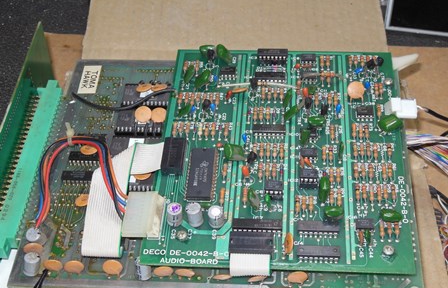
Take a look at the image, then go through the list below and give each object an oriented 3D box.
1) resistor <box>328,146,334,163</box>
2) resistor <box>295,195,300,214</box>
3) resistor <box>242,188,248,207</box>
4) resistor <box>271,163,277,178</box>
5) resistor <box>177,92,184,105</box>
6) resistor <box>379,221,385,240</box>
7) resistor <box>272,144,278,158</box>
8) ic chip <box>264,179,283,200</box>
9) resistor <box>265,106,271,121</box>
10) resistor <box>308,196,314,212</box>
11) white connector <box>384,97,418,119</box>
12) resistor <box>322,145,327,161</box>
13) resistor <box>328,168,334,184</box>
[{"bbox_3d":[0.062,0.005,0.374,0.003,0.003,0.008,2,52,6],"label":"resistor"},{"bbox_3d":[0.040,0.033,0.354,0.003,0.003,0.009,2,52,6],"label":"resistor"},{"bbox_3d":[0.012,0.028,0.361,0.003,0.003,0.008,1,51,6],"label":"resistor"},{"bbox_3d":[0.028,0.015,0.365,0.002,0.002,0.007,1,49,6],"label":"resistor"},{"bbox_3d":[-0.028,-0.029,0.408,0.003,0.003,0.007,1,52,6],"label":"resistor"},{"bbox_3d":[0.083,0.044,0.340,0.003,0.003,0.008,1,52,6],"label":"resistor"},{"bbox_3d":[0.030,0.004,0.376,0.003,0.003,0.008,1,48,6],"label":"resistor"},{"bbox_3d":[0.027,0.025,0.358,0.010,0.008,0.009,1,52,6],"label":"ic chip"},{"bbox_3d":[0.027,-0.018,0.389,0.003,0.003,0.007,1,50,6],"label":"resistor"},{"bbox_3d":[0.047,0.032,0.346,0.003,0.003,0.007,1,50,6],"label":"resistor"},{"bbox_3d":[0.105,-0.021,0.383,0.018,0.007,0.012,1,50,6],"label":"white connector"},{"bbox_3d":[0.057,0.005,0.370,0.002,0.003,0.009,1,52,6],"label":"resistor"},{"bbox_3d":[0.060,0.017,0.360,0.002,0.002,0.007,1,49,6],"label":"resistor"}]

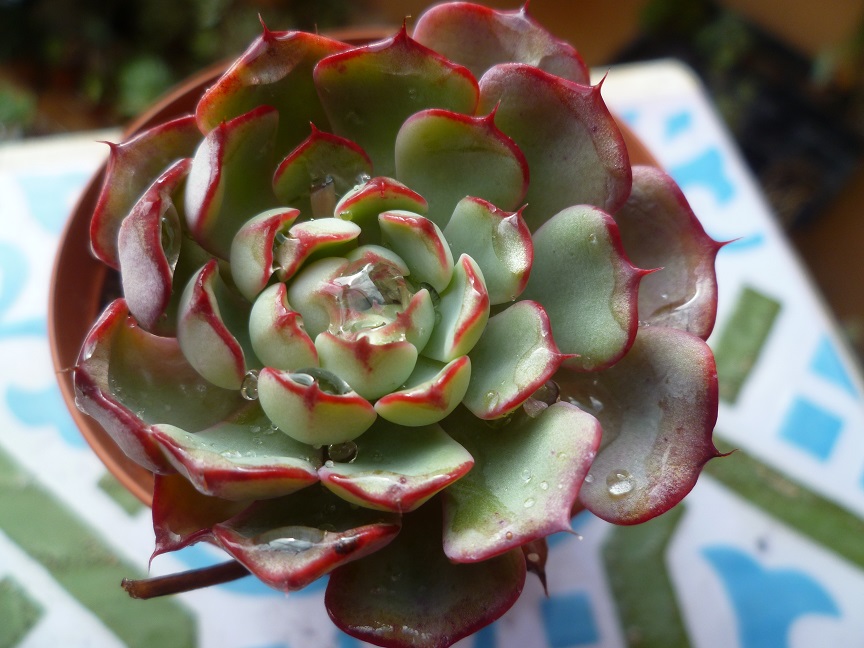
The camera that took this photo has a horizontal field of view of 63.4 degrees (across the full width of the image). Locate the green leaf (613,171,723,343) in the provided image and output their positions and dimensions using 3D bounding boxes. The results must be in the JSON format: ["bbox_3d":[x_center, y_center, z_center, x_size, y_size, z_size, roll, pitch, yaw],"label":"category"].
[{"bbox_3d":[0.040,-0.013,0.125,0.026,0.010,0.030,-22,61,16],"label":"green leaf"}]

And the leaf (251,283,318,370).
[{"bbox_3d":[-0.031,0.001,0.150,0.010,0.018,0.019,-25,63,20],"label":"leaf"}]

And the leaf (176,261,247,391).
[{"bbox_3d":[-0.049,0.000,0.158,0.011,0.020,0.027,-29,59,32],"label":"leaf"}]

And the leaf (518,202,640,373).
[{"bbox_3d":[0.025,-0.004,0.153,0.042,0.010,0.032,-18,65,24],"label":"leaf"}]

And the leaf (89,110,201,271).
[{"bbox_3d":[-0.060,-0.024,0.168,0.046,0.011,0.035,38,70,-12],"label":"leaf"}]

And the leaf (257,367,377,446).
[{"bbox_3d":[-0.024,0.017,0.147,0.025,0.018,0.011,15,98,6],"label":"leaf"}]

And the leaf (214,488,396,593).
[{"bbox_3d":[-0.022,0.037,0.146,0.038,0.011,0.041,14,39,5],"label":"leaf"}]

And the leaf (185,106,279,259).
[{"bbox_3d":[-0.050,-0.035,0.175,0.031,0.012,0.034,-36,104,-17],"label":"leaf"}]

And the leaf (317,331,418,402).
[{"bbox_3d":[-0.014,0.009,0.146,0.021,0.018,0.009,6,88,2],"label":"leaf"}]

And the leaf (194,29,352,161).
[{"bbox_3d":[-0.030,-0.043,0.140,0.031,0.010,0.033,-21,95,-7],"label":"leaf"}]

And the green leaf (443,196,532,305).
[{"bbox_3d":[0.009,-0.012,0.120,0.018,0.007,0.020,48,115,24],"label":"green leaf"}]

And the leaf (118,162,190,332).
[{"bbox_3d":[-0.066,-0.019,0.168,0.013,0.023,0.036,-18,53,41],"label":"leaf"}]

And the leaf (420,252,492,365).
[{"bbox_3d":[0.004,-0.001,0.149,0.010,0.025,0.021,14,64,-28],"label":"leaf"}]

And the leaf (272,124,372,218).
[{"bbox_3d":[-0.021,-0.027,0.160,0.022,0.035,0.008,-15,28,-7],"label":"leaf"}]

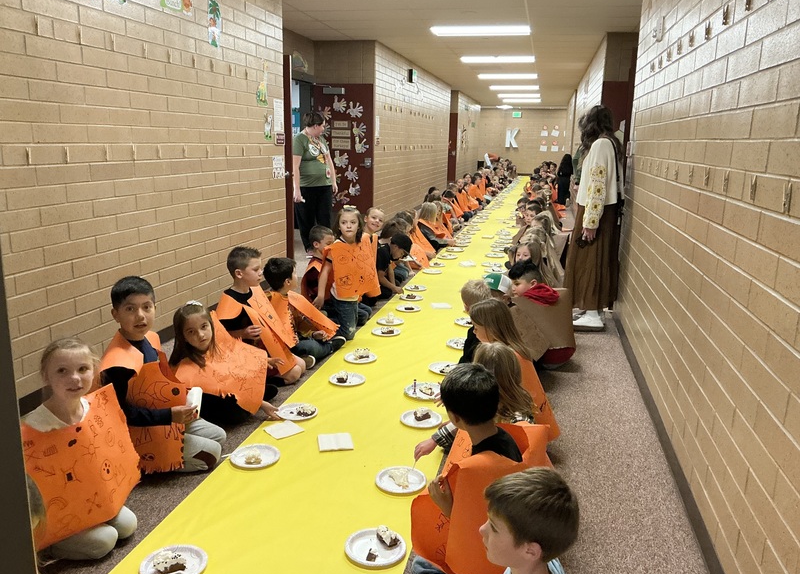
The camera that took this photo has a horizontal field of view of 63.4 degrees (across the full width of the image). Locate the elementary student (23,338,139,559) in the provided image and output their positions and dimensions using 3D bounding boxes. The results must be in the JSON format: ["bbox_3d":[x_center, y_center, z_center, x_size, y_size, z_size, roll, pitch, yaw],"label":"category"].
[{"bbox_3d":[-1.152,0.518,2.329,0.500,0.710,0.430,9,15,31],"label":"elementary student"}]

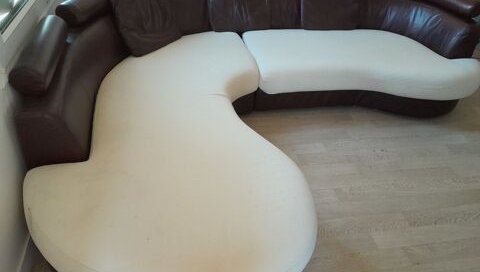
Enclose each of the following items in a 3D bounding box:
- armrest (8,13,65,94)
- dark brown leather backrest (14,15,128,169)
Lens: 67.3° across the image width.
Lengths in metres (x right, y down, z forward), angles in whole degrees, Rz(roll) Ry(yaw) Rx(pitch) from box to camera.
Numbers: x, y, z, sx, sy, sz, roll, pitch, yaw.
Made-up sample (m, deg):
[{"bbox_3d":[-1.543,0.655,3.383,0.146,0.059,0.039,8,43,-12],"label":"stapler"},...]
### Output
[{"bbox_3d":[-0.921,-0.420,1.721,0.134,0.131,0.730,-3,38,-13],"label":"armrest"},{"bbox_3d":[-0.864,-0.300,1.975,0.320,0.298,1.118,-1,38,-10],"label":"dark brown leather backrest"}]

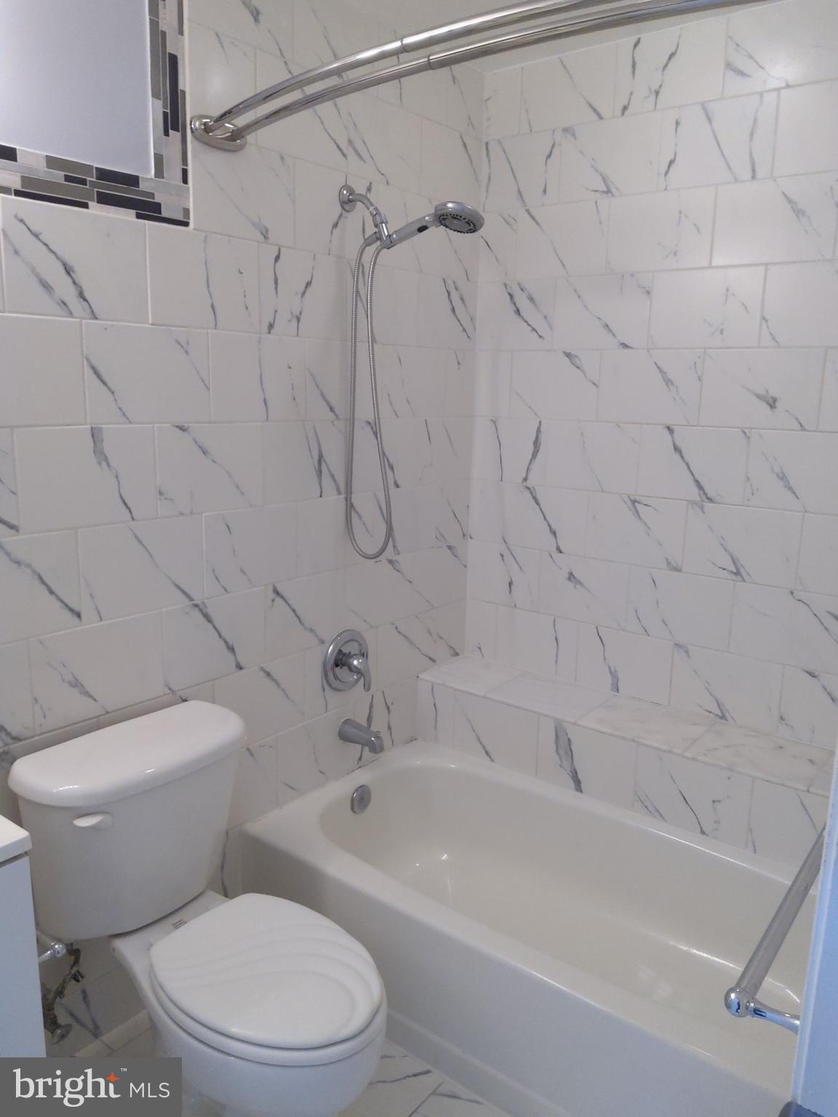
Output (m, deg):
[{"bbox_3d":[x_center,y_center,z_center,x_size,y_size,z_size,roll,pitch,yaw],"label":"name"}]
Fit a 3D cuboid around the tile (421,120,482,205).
[{"bbox_3d":[0.098,-1.152,2.480,0.010,0.204,0.302,10,15,37],"label":"tile"}]

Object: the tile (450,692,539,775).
[{"bbox_3d":[0.230,0.523,2.539,0.299,0.192,0.010,10,15,37],"label":"tile"}]

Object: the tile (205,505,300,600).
[{"bbox_3d":[-0.413,-0.027,2.076,0.010,0.204,0.302,10,15,37],"label":"tile"}]

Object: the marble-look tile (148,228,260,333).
[{"bbox_3d":[-0.472,-0.615,1.862,0.010,0.204,0.302,10,15,37],"label":"marble-look tile"}]

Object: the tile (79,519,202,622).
[{"bbox_3d":[-0.601,0.018,1.842,0.010,0.204,0.302,10,15,37],"label":"tile"}]

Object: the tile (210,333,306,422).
[{"bbox_3d":[-0.378,-0.428,1.992,0.010,0.201,0.299,10,15,37],"label":"tile"}]

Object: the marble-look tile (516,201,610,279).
[{"bbox_3d":[0.413,-0.924,2.448,0.299,0.202,0.010,10,15,37],"label":"marble-look tile"}]

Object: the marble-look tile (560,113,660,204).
[{"bbox_3d":[0.527,-1.109,2.328,0.300,0.200,0.010,10,15,37],"label":"marble-look tile"}]

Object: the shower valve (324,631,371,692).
[{"bbox_3d":[-0.166,0.295,2.345,0.098,0.174,0.174,10,15,37],"label":"shower valve"}]

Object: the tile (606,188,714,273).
[{"bbox_3d":[0.650,-0.881,2.268,0.299,0.202,0.010,10,15,37],"label":"tile"}]

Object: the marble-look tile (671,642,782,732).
[{"bbox_3d":[0.857,0.364,2.354,0.299,0.203,0.010,10,15,37],"label":"marble-look tile"}]

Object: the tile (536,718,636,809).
[{"bbox_3d":[0.467,0.566,2.357,0.299,0.192,0.010,10,15,37],"label":"tile"}]

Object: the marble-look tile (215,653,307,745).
[{"bbox_3d":[-0.409,0.374,2.169,0.010,0.203,0.301,10,15,37],"label":"marble-look tile"}]

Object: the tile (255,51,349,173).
[{"bbox_3d":[-0.276,-1.058,2.004,0.010,0.203,0.301,10,15,37],"label":"tile"}]

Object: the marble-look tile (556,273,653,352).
[{"bbox_3d":[0.526,-0.706,2.417,0.299,0.203,0.010,10,15,37],"label":"marble-look tile"}]

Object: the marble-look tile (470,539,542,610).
[{"bbox_3d":[0.281,0.055,2.766,0.273,0.204,0.010,10,15,37],"label":"marble-look tile"}]

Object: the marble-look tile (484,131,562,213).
[{"bbox_3d":[0.303,-1.145,2.495,0.260,0.202,0.010,10,15,37],"label":"marble-look tile"}]

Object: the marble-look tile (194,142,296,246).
[{"bbox_3d":[-0.394,-0.820,1.881,0.010,0.201,0.296,10,15,37],"label":"marble-look tile"}]

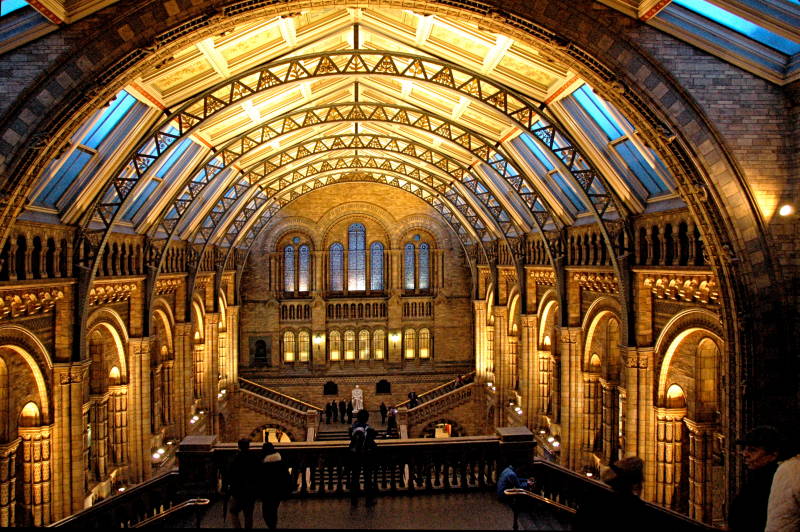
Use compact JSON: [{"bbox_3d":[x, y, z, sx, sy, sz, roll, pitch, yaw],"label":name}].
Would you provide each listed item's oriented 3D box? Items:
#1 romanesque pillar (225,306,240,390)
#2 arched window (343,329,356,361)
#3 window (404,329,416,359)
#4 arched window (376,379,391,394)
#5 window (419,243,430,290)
[{"bbox_3d":[-11.748,5.749,42.306,0.900,5.773,0.920,-1,0,-4],"label":"romanesque pillar"},{"bbox_3d":[-3.917,6.229,46.971,0.940,2.430,0.350,-1,0,-4],"label":"arched window"},{"bbox_3d":[0.810,6.158,47.329,0.910,2.450,0.350,-1,0,-4],"label":"window"},{"bbox_3d":[-1.293,9.628,47.701,1.070,1.200,0.300,-1,0,-4],"label":"arched window"},{"bbox_3d":[1.963,0.059,47.313,0.880,3.746,0.300,-1,0,-4],"label":"window"}]

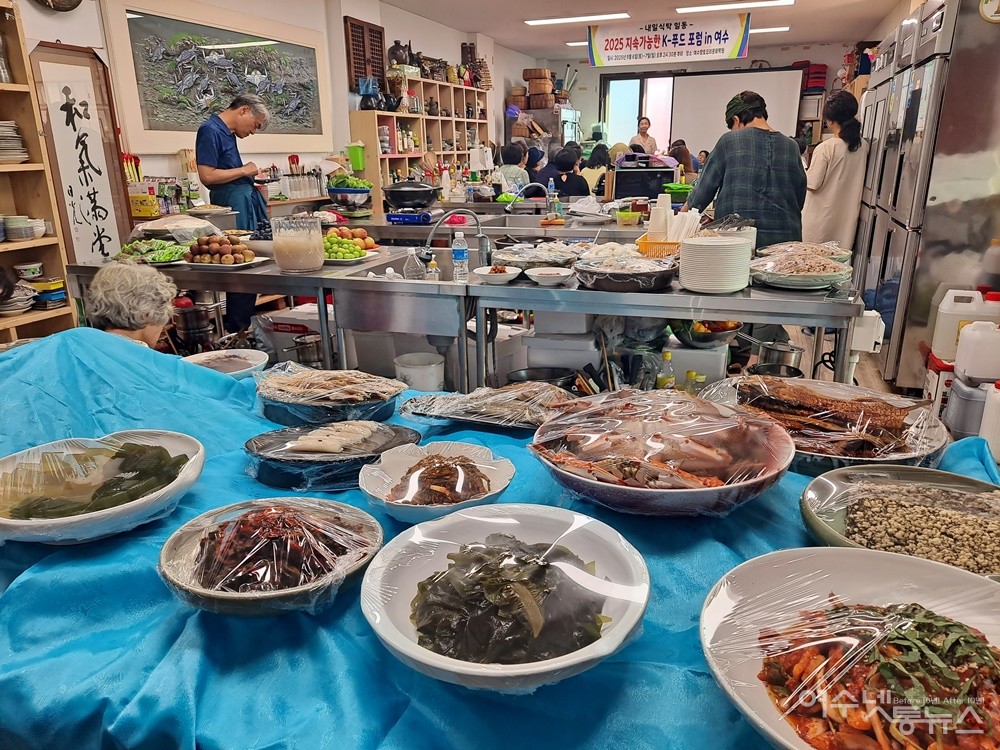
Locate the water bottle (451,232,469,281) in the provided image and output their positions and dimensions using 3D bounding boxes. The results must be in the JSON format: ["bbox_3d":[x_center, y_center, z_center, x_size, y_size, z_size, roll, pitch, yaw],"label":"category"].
[{"bbox_3d":[-0.148,-0.424,2.501,0.060,0.177,0.060,-1,18,0],"label":"water bottle"}]

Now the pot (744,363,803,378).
[{"bbox_3d":[1.241,0.041,3.146,0.275,0.125,0.275,5,19,19],"label":"pot"}]

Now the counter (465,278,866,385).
[{"bbox_3d":[0.610,0.026,2.681,1.256,0.805,0.660,6,19,18],"label":"counter"}]

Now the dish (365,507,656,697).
[{"bbox_3d":[0.009,0.246,0.777,0.308,0.062,0.308,-1,18,0],"label":"dish"}]

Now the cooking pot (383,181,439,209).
[{"bbox_3d":[-0.612,-1.259,4.788,0.400,0.200,0.370,-1,18,0],"label":"cooking pot"}]

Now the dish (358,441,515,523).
[{"bbox_3d":[-0.090,0.165,1.000,0.220,0.055,0.220,-1,18,0],"label":"dish"}]

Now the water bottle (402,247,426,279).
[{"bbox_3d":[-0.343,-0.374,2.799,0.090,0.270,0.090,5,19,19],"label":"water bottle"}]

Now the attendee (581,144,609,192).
[{"bbox_3d":[1.082,-1.816,7.520,0.460,1.298,0.600,5,19,19],"label":"attendee"}]

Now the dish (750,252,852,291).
[{"bbox_3d":[1.070,-0.376,2.458,0.345,0.110,0.345,5,19,19],"label":"dish"}]

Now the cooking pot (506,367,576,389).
[{"bbox_3d":[0.152,0.048,2.515,0.252,0.100,0.252,-1,18,0],"label":"cooking pot"}]

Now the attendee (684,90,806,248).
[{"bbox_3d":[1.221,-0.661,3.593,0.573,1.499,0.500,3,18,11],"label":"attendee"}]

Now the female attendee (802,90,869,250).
[{"bbox_3d":[2.040,-0.962,4.430,0.450,1.588,0.330,-4,18,-11],"label":"female attendee"}]

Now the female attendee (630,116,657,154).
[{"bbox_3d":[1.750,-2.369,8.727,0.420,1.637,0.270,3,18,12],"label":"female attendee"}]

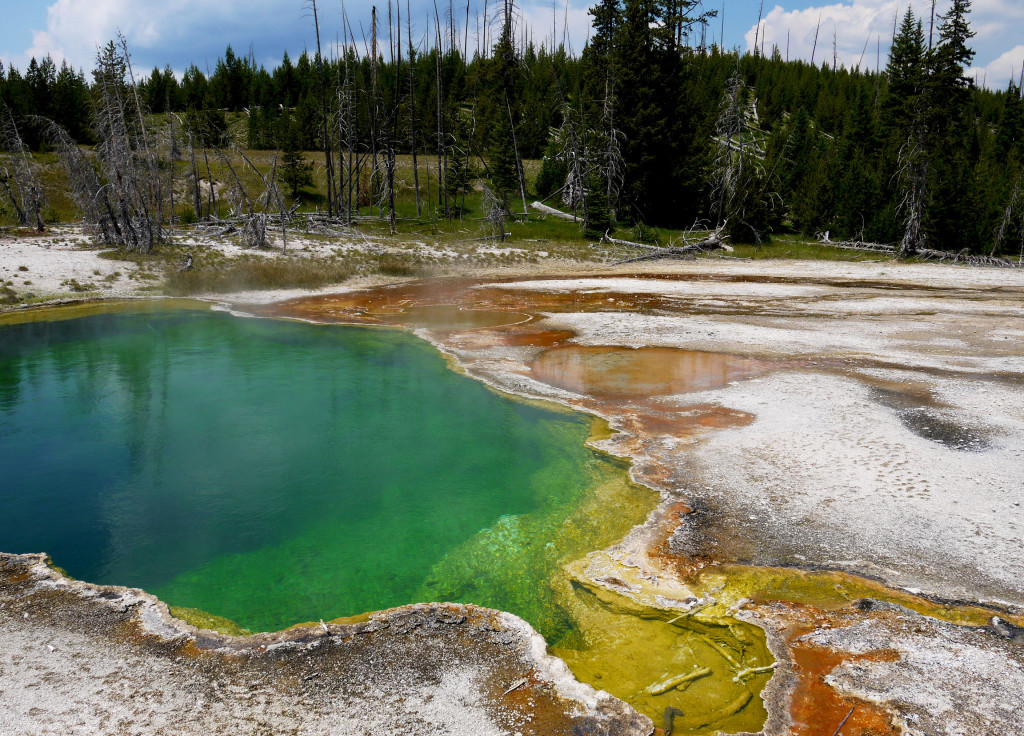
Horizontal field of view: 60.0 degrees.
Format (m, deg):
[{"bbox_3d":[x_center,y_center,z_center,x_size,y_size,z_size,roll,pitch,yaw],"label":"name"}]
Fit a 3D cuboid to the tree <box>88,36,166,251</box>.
[{"bbox_3d":[-19.001,-10.967,43.743,3.484,9.866,3.200,0,10,0],"label":"tree"}]

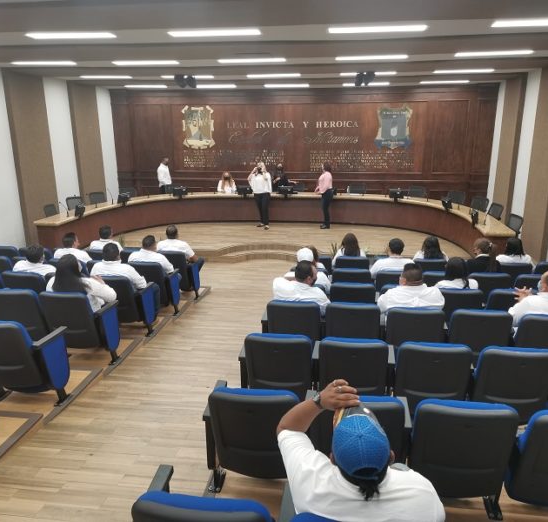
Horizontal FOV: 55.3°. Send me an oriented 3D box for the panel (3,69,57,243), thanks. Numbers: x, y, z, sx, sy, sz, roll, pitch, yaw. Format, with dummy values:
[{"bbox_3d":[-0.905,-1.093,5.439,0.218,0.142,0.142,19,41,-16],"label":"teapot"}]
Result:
[{"bbox_3d":[-5.178,-2.171,11.434,0.200,3.606,1.200,2,16,8],"label":"panel"}]

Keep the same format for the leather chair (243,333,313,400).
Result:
[{"bbox_3d":[0.063,0.903,4.296,0.600,0.920,0.620,2,16,8],"label":"leather chair"}]

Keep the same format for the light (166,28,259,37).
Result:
[{"bbox_3d":[-0.710,-2.721,6.224,1.170,0.070,0.300,2,16,8],"label":"light"}]

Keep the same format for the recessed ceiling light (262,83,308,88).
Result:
[{"bbox_3d":[0.343,-4.623,13.803,1.200,0.070,0.290,2,15,9],"label":"recessed ceiling light"}]

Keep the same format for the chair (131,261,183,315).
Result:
[{"bbox_3d":[-1.770,0.357,7.800,0.600,0.910,0.640,2,16,8],"label":"chair"}]

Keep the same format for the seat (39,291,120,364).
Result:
[{"bbox_3d":[-2.058,0.672,5.506,0.632,0.918,0.673,2,15,9],"label":"seat"}]

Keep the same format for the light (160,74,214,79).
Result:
[{"bbox_3d":[-1.891,-4.018,11.429,1.200,0.070,0.290,1,15,6],"label":"light"}]

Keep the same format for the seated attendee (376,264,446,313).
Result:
[{"bbox_3d":[1.415,0.592,5.511,0.600,1.308,0.780,1,16,6],"label":"seated attendee"}]

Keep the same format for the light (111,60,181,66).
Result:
[{"bbox_3d":[-2.197,-3.405,9.009,1.200,0.070,0.290,1,15,6],"label":"light"}]

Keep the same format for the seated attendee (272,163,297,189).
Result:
[{"bbox_3d":[0.198,-1.903,13.954,0.580,1.350,0.650,2,16,8],"label":"seated attendee"}]

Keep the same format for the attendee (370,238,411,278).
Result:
[{"bbox_3d":[1.618,0.285,7.460,0.520,1.254,0.780,2,16,8],"label":"attendee"}]

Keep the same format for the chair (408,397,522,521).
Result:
[{"bbox_3d":[1.112,1.157,3.283,0.599,0.920,0.599,2,16,8],"label":"chair"}]

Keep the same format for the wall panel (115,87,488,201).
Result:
[{"bbox_3d":[0.712,-3.614,16.537,11.822,3.601,0.150,2,16,7],"label":"wall panel"}]

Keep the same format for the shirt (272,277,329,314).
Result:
[{"bbox_3d":[0.269,0.463,5.326,0.570,0.629,0.360,4,16,15],"label":"shirt"}]

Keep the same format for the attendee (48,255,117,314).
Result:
[{"bbox_3d":[-2.027,0.478,5.742,0.640,1.247,0.780,5,17,18],"label":"attendee"}]

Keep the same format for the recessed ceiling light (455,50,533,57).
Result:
[{"bbox_3d":[3.632,-3.423,8.612,1.200,0.070,0.200,2,16,8],"label":"recessed ceiling light"}]

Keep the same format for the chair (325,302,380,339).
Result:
[{"bbox_3d":[0.783,0.765,5.326,0.600,0.920,0.620,2,16,8],"label":"chair"}]

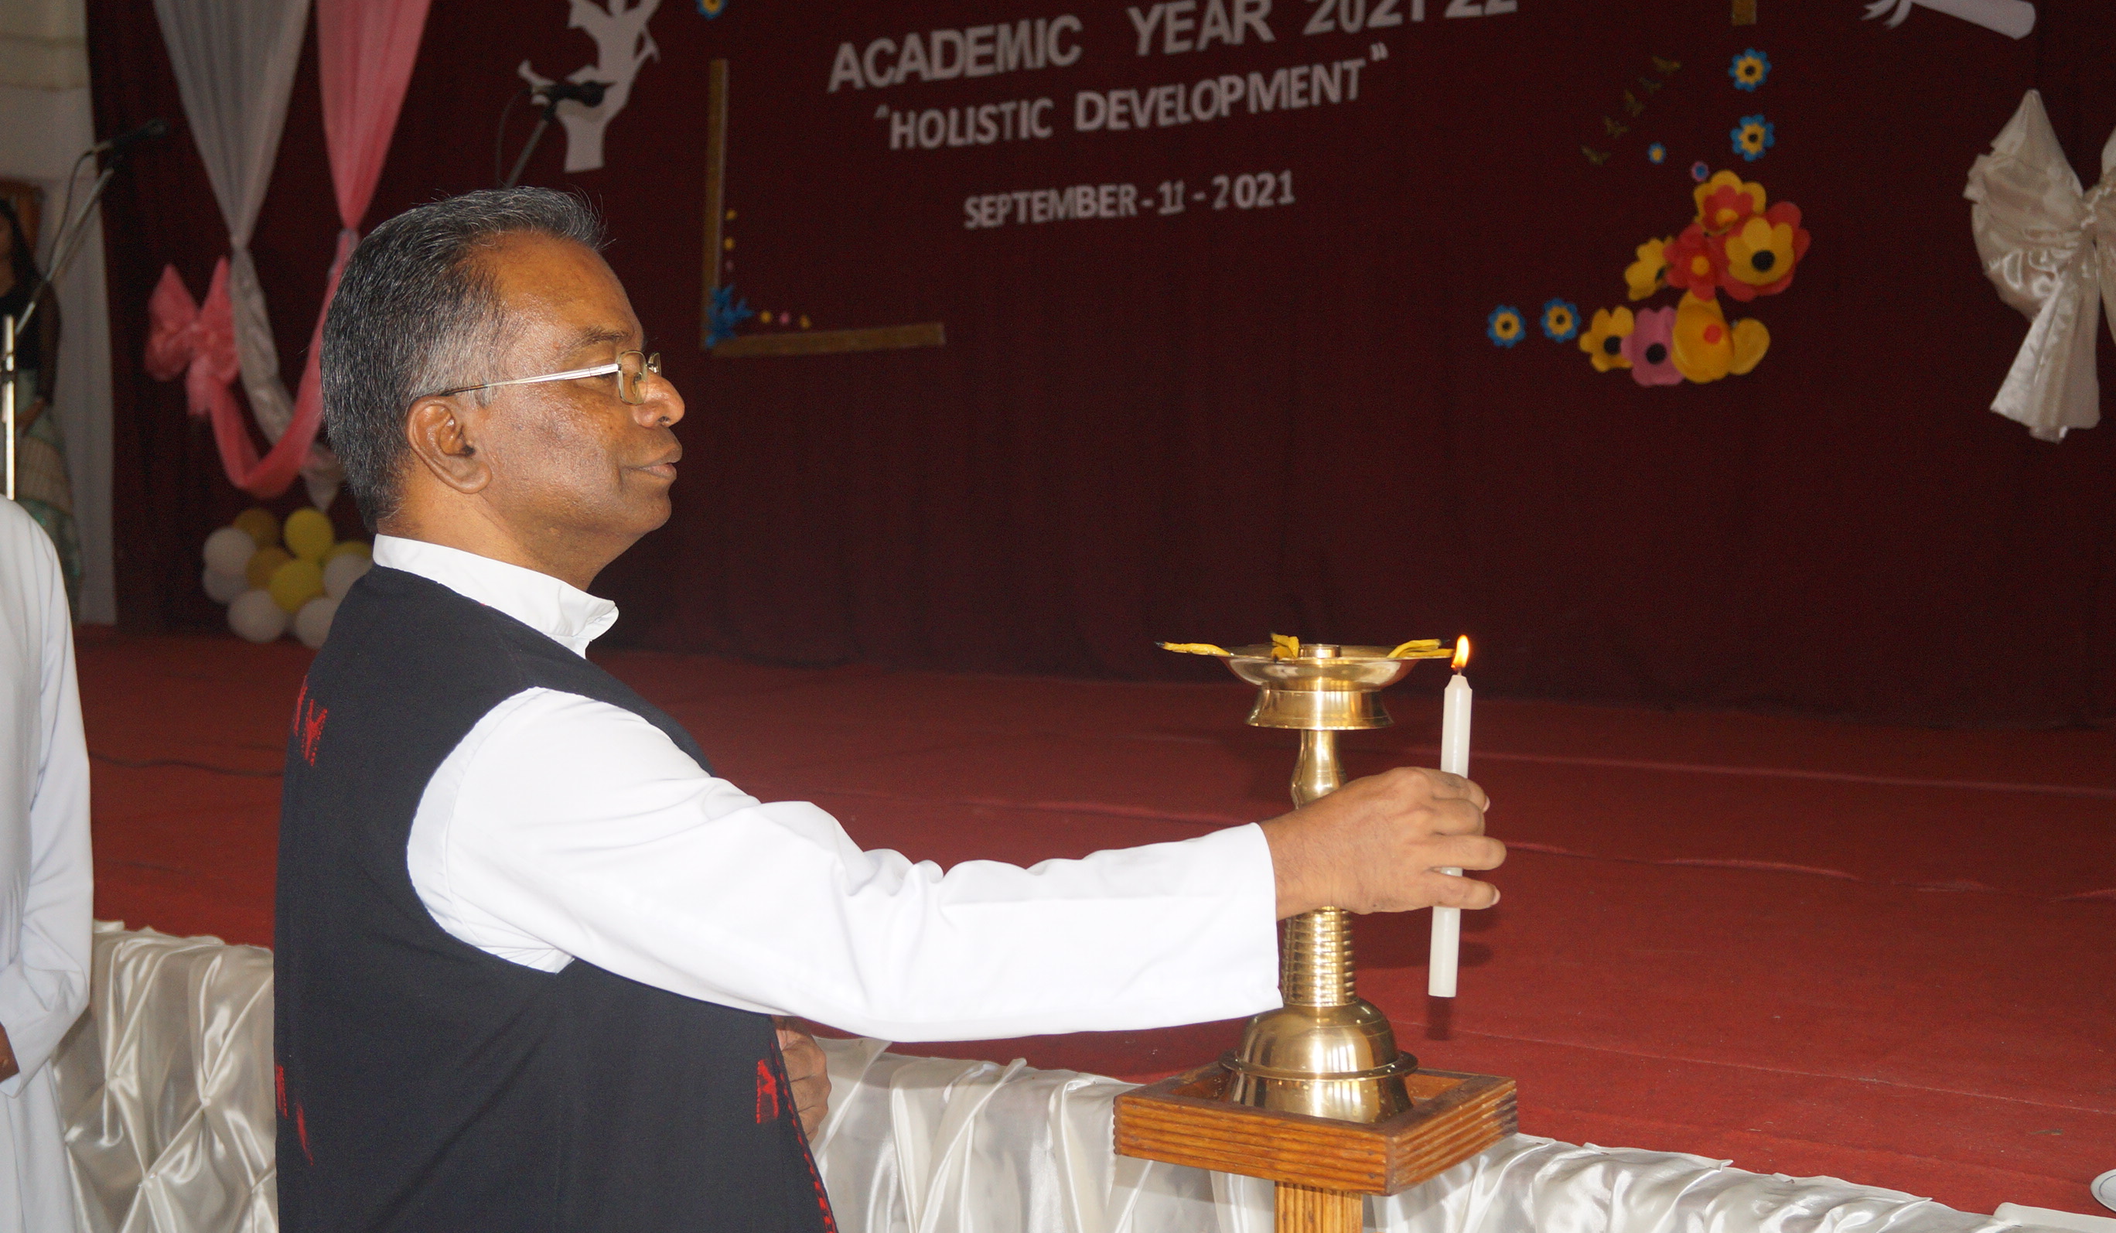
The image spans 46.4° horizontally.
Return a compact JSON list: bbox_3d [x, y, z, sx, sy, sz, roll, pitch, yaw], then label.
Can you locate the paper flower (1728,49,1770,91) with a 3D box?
[{"bbox_3d":[1.782,-1.408,6.357,0.108,0.102,0.020,2,4,33],"label":"paper flower"}]

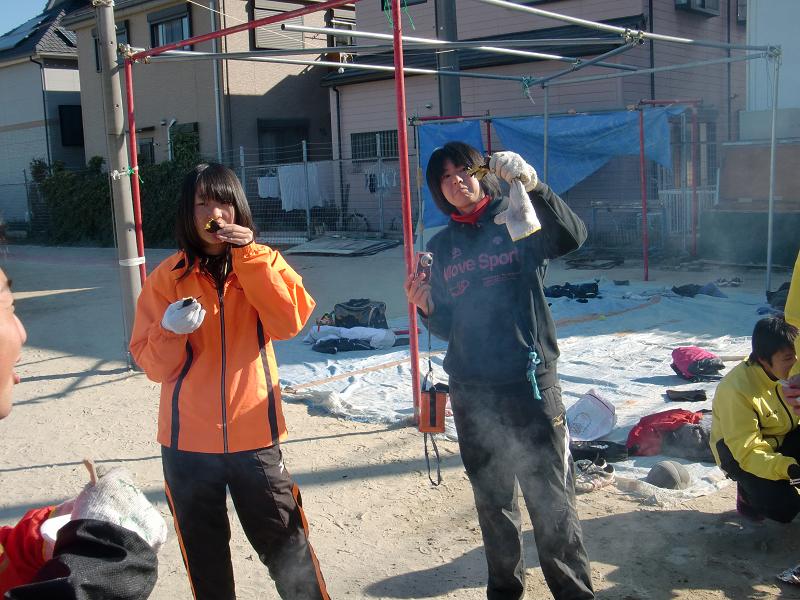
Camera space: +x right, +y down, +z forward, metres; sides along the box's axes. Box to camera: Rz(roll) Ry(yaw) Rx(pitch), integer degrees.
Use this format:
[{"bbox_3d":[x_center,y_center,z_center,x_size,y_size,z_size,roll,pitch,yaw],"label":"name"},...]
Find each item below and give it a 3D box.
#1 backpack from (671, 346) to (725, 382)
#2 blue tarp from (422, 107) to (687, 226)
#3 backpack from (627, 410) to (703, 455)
[{"bbox_3d":[2.105,0.431,6.131,0.360,0.185,0.280,-2,8,0],"label":"backpack"},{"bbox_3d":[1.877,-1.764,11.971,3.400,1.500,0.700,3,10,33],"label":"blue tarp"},{"bbox_3d":[1.405,0.682,4.597,0.400,0.195,0.270,-3,8,-5],"label":"backpack"}]

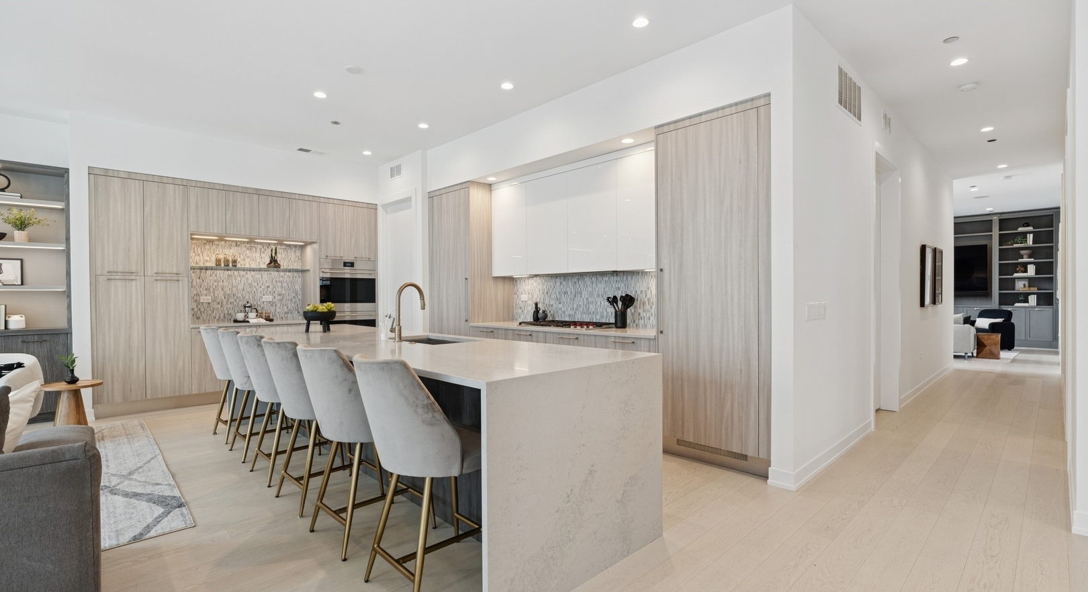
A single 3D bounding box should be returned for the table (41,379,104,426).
[{"bbox_3d":[-4.003,0.992,4.115,0.380,0.490,0.380,-1,0,-44],"label":"table"}]

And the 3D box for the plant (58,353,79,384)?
[{"bbox_3d":[-4.092,0.624,4.164,0.130,0.258,0.130,-1,0,-44],"label":"plant"}]

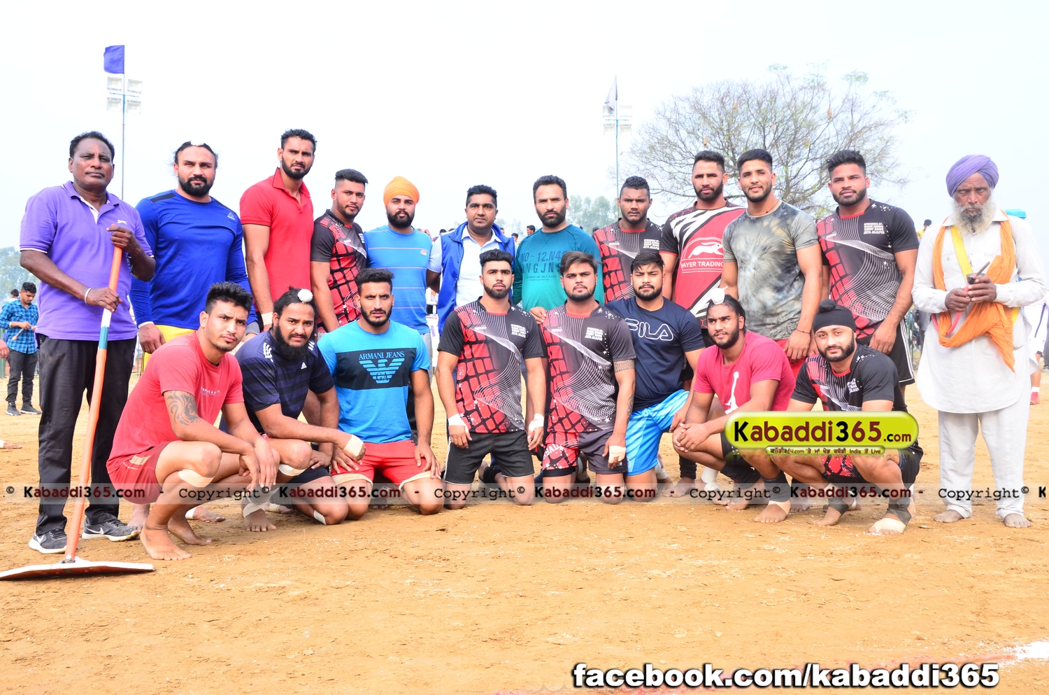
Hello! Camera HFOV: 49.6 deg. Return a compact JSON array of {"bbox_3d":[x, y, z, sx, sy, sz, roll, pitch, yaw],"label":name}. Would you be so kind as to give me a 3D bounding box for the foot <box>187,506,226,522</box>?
[{"bbox_3d":[-1.545,0.772,5.380,0.250,0.090,0.100,0,0,25],"label":"foot"}]

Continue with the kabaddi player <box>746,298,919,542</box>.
[{"bbox_3d":[1.430,0.300,5.220,0.680,1.030,0.700,-1,0,30],"label":"kabaddi player"}]

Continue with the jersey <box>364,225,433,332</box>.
[{"bbox_3d":[-0.698,-0.370,6.250,0.460,0.620,0.270,0,0,-12],"label":"jersey"}]

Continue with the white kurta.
[{"bbox_3d":[2.145,-0.163,5.360,0.580,0.950,0.370,1,2,23],"label":"white kurta"}]

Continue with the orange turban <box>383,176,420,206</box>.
[{"bbox_3d":[-0.674,-0.856,6.220,0.205,0.175,0.235,0,0,-10],"label":"orange turban"}]

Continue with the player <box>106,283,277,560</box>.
[{"bbox_3d":[-1.410,0.290,4.800,0.740,1.110,0.580,-1,0,37],"label":"player"}]

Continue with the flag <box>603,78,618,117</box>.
[{"bbox_3d":[3.210,-9.420,42.500,0.520,1.400,0.250,0,0,-12],"label":"flag"}]

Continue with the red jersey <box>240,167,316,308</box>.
[{"bbox_3d":[-1.222,-0.530,5.600,0.300,0.710,0.460,0,0,34],"label":"red jersey"}]

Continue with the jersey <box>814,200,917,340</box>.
[{"bbox_3d":[1.681,-0.378,5.570,0.520,0.690,0.300,0,0,32],"label":"jersey"}]

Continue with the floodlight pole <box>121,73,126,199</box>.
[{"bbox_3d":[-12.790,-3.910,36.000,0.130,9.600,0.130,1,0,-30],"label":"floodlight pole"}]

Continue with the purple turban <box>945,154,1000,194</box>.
[{"bbox_3d":[2.054,-0.789,5.200,0.235,0.190,0.260,0,0,20],"label":"purple turban"}]

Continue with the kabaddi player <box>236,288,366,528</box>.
[{"bbox_3d":[-1.083,0.262,5.520,0.540,1.110,0.680,-1,2,-34],"label":"kabaddi player"}]

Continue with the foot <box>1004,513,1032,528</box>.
[{"bbox_3d":[2.245,0.757,5.170,0.100,0.085,0.240,0,0,14],"label":"foot"}]

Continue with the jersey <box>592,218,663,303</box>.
[{"bbox_3d":[0.580,-0.385,6.200,0.500,0.660,0.290,0,0,6],"label":"jersey"}]

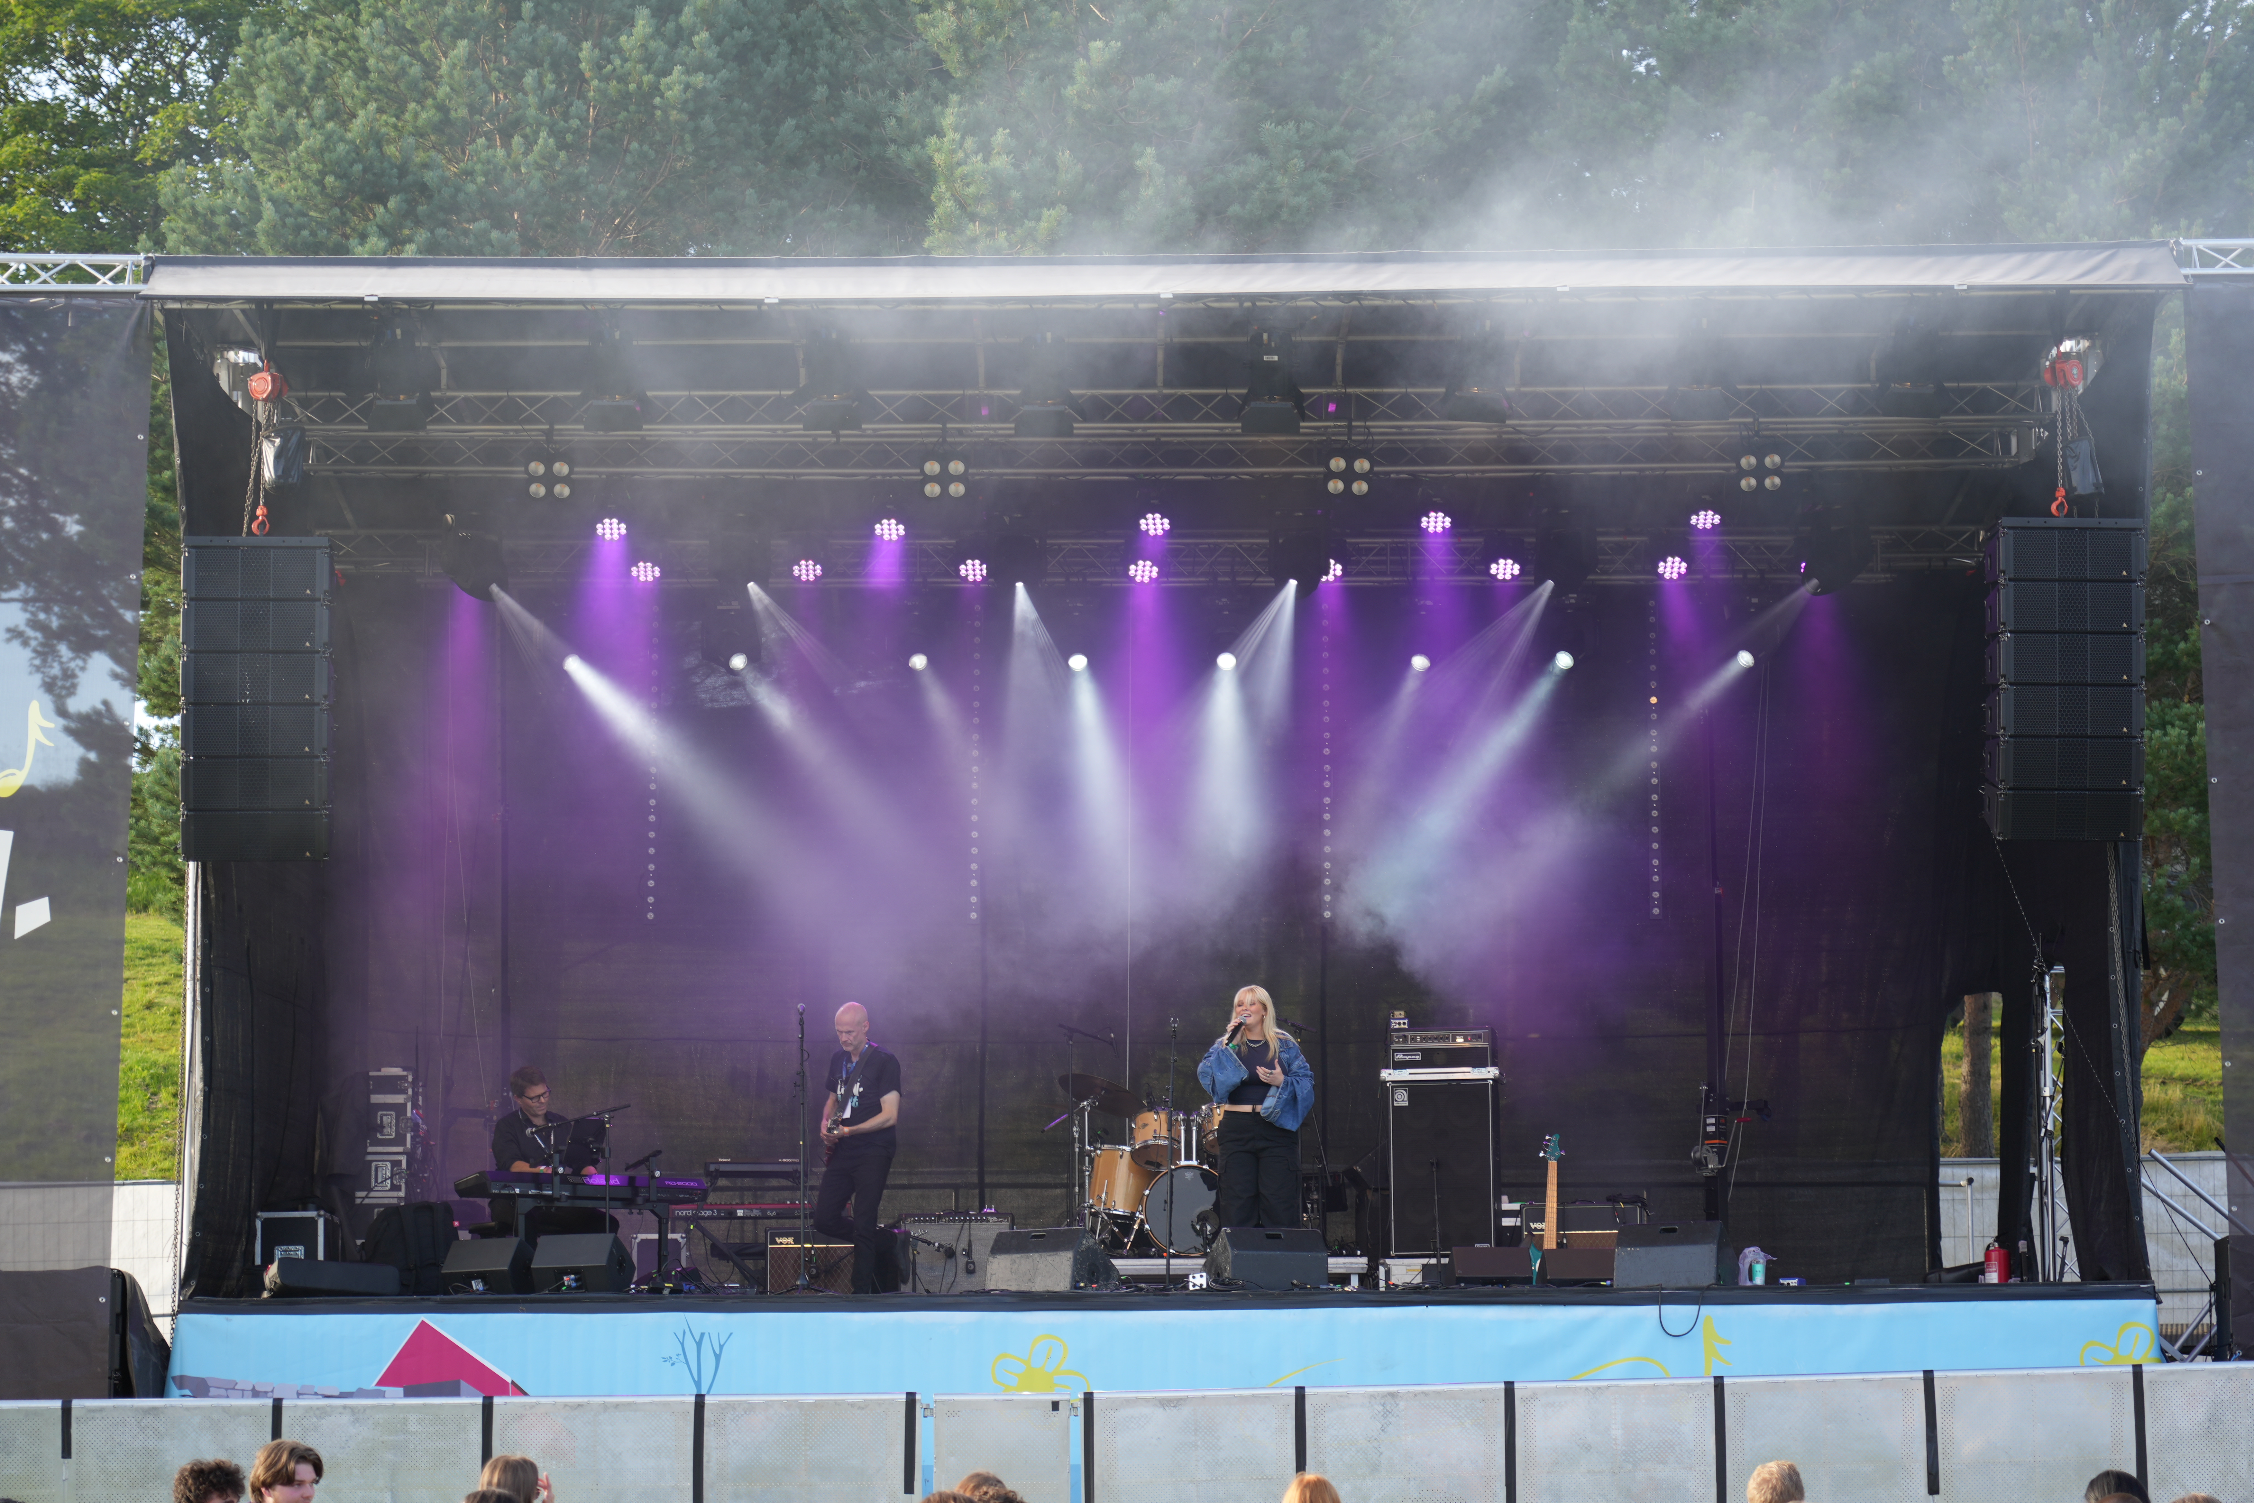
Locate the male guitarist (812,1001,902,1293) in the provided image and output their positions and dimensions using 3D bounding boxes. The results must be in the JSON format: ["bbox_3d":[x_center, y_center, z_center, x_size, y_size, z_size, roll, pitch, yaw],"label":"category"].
[{"bbox_3d":[-1.568,2.328,35.082,0.530,1.730,0.430,-5,-7,38],"label":"male guitarist"}]

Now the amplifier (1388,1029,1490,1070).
[{"bbox_3d":[1.956,1.862,37.300,0.610,0.285,0.330,-1,-6,6],"label":"amplifier"}]

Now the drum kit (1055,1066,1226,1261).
[{"bbox_3d":[0.386,2.620,38.200,1.650,1.200,1.500,0,-6,0],"label":"drum kit"}]

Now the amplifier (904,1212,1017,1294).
[{"bbox_3d":[-1.006,2.990,35.600,0.670,0.505,0.270,0,-6,0],"label":"amplifier"}]

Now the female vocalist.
[{"bbox_3d":[0.739,2.207,34.300,0.640,1.730,0.450,-1,-6,6],"label":"female vocalist"}]

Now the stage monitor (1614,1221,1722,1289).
[{"bbox_3d":[3.112,2.861,34.100,0.600,0.390,0.520,-2,-6,18],"label":"stage monitor"}]

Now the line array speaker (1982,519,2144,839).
[{"bbox_3d":[5.209,-0.396,33.400,0.800,1.780,0.520,0,-5,-4],"label":"line array speaker"}]

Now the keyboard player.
[{"bbox_3d":[-3.352,2.507,34.965,0.600,1.380,0.800,3,-6,-28],"label":"keyboard player"}]

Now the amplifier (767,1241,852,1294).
[{"bbox_3d":[-1.894,3.105,36.421,0.570,0.450,0.260,0,-5,-2],"label":"amplifier"}]

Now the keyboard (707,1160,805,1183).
[{"bbox_3d":[-2.232,2.513,36.100,0.590,0.105,0.320,0,-6,0],"label":"keyboard"}]

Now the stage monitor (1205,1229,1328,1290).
[{"bbox_3d":[0.760,2.830,33.317,0.560,0.360,0.490,1,-6,-15],"label":"stage monitor"}]

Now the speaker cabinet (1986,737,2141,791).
[{"bbox_3d":[4.946,0.063,31.700,0.760,0.275,0.520,0,-3,-2],"label":"speaker cabinet"}]

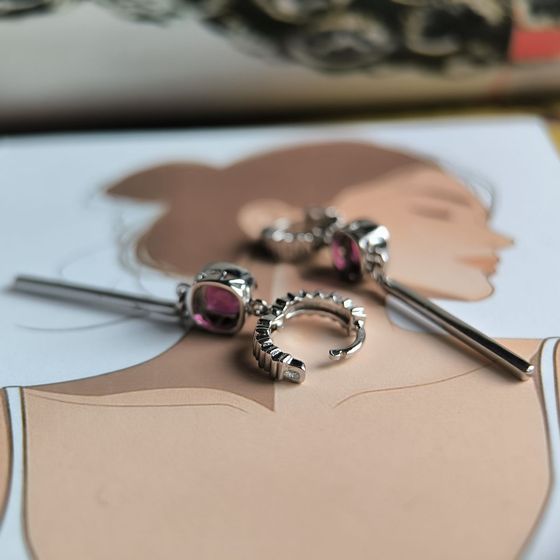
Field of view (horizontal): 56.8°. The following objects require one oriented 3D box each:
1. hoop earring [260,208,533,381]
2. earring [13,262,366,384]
[{"bbox_3d":[0.018,-0.002,0.081,0.047,0.009,0.013,26,39,33],"label":"hoop earring"},{"bbox_3d":[-0.015,0.004,0.070,0.054,0.009,0.014,5,32,5],"label":"earring"}]

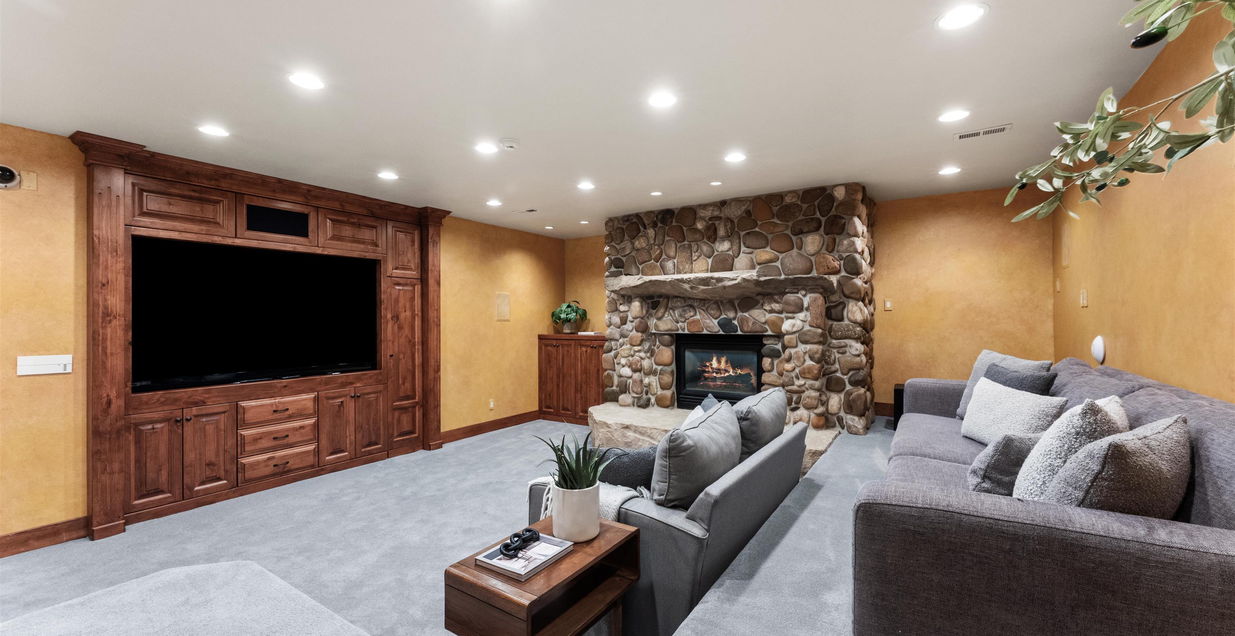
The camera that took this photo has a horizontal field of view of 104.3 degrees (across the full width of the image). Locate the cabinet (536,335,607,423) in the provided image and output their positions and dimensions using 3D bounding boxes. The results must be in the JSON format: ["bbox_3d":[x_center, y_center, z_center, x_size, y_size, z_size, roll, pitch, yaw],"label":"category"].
[{"bbox_3d":[-0.445,0.880,7.035,1.315,1.250,0.625,-1,-1,34],"label":"cabinet"}]

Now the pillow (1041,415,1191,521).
[{"bbox_3d":[1.340,0.460,1.276,0.450,0.410,0.170,0,18,-24],"label":"pillow"}]

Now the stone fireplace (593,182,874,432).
[{"bbox_3d":[1.238,-0.095,5.419,2.870,2.250,0.950,0,0,33],"label":"stone fireplace"}]

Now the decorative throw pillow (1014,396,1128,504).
[{"bbox_3d":[1.514,0.445,1.580,0.440,0.420,0.170,0,19,-33],"label":"decorative throw pillow"}]

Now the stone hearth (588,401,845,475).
[{"bbox_3d":[0.785,1.284,5.039,2.780,0.385,1.050,-1,-1,34],"label":"stone hearth"}]

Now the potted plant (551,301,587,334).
[{"bbox_3d":[-0.708,-0.011,7.180,0.540,0.480,0.530,-1,0,0],"label":"potted plant"}]

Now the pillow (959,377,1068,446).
[{"bbox_3d":[1.677,0.432,2.057,0.150,0.320,0.480,18,0,-1],"label":"pillow"}]

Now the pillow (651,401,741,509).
[{"bbox_3d":[0.374,0.745,2.387,0.200,0.530,0.620,14,7,33],"label":"pillow"}]

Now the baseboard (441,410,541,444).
[{"bbox_3d":[-1.629,1.439,6.452,0.022,0.145,1.650,-1,-1,34],"label":"baseboard"}]

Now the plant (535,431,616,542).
[{"bbox_3d":[-0.172,0.665,1.965,0.310,0.400,0.290,0,0,0],"label":"plant"}]

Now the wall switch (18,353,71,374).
[{"bbox_3d":[-3.738,0.308,3.138,0.020,0.120,0.236,0,0,33],"label":"wall switch"}]

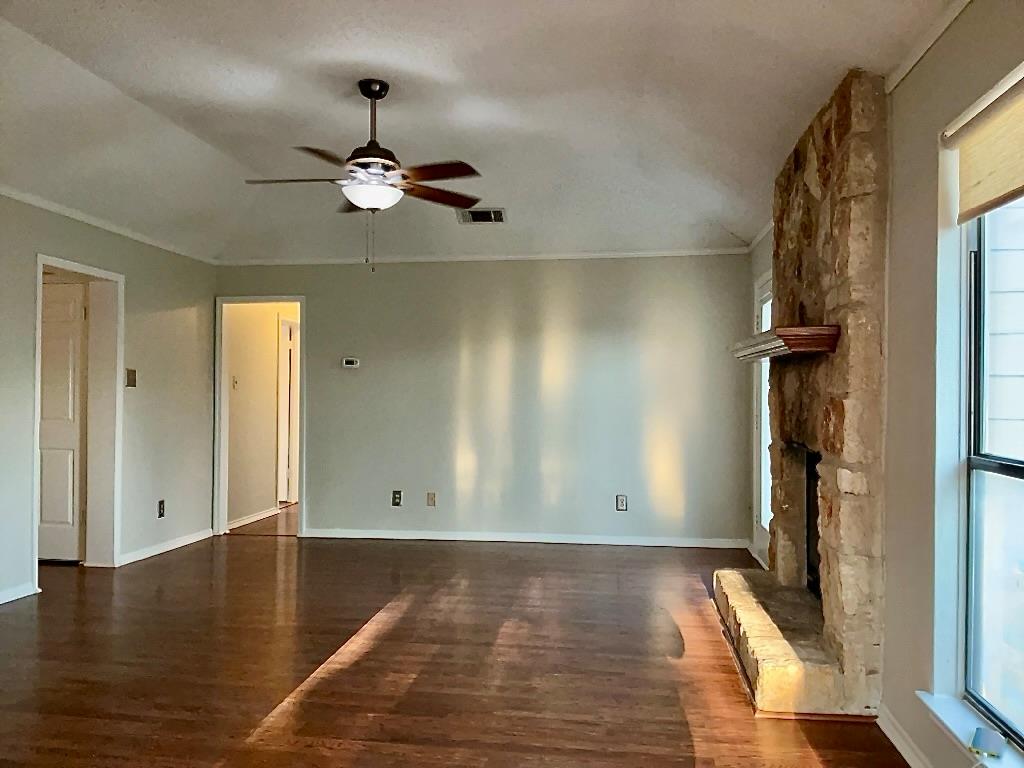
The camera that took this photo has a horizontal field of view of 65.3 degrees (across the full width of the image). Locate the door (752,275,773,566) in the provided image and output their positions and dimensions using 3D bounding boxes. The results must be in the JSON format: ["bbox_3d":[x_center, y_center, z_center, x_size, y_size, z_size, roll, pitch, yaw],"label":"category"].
[{"bbox_3d":[1.822,0.285,5.691,0.100,2.090,1.040,0,-1,8],"label":"door"}]

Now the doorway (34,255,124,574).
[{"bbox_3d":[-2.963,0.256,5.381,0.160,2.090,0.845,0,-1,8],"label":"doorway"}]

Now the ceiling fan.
[{"bbox_3d":[-0.727,-1.229,4.157,1.300,0.700,1.300,0,-1,8],"label":"ceiling fan"}]

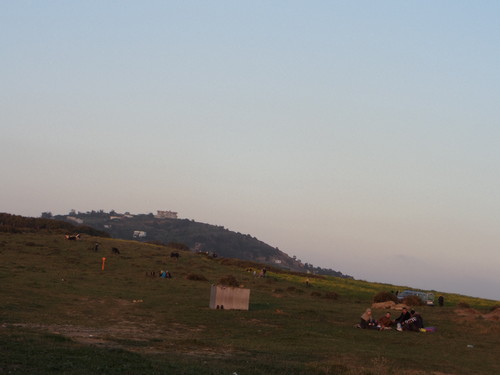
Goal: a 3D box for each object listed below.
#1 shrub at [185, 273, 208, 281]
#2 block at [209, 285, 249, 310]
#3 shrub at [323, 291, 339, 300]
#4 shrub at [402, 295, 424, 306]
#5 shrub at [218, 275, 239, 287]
[{"bbox_3d":[-5.556,9.242,132.000,2.400,0.750,2.000,5,-4,0],"label":"shrub"},{"bbox_3d":[-0.958,5.240,60.000,1.650,1.030,0.900,7,-4,-21],"label":"block"},{"bbox_3d":[7.283,9.771,115.000,1.400,0.850,1.350,5,-4,0],"label":"shrub"},{"bbox_3d":[16.079,11.112,125.000,2.100,1.150,2.000,5,-4,0],"label":"shrub"},{"bbox_3d":[-1.894,8.239,112.000,1.750,1.100,1.650,5,-4,0],"label":"shrub"}]

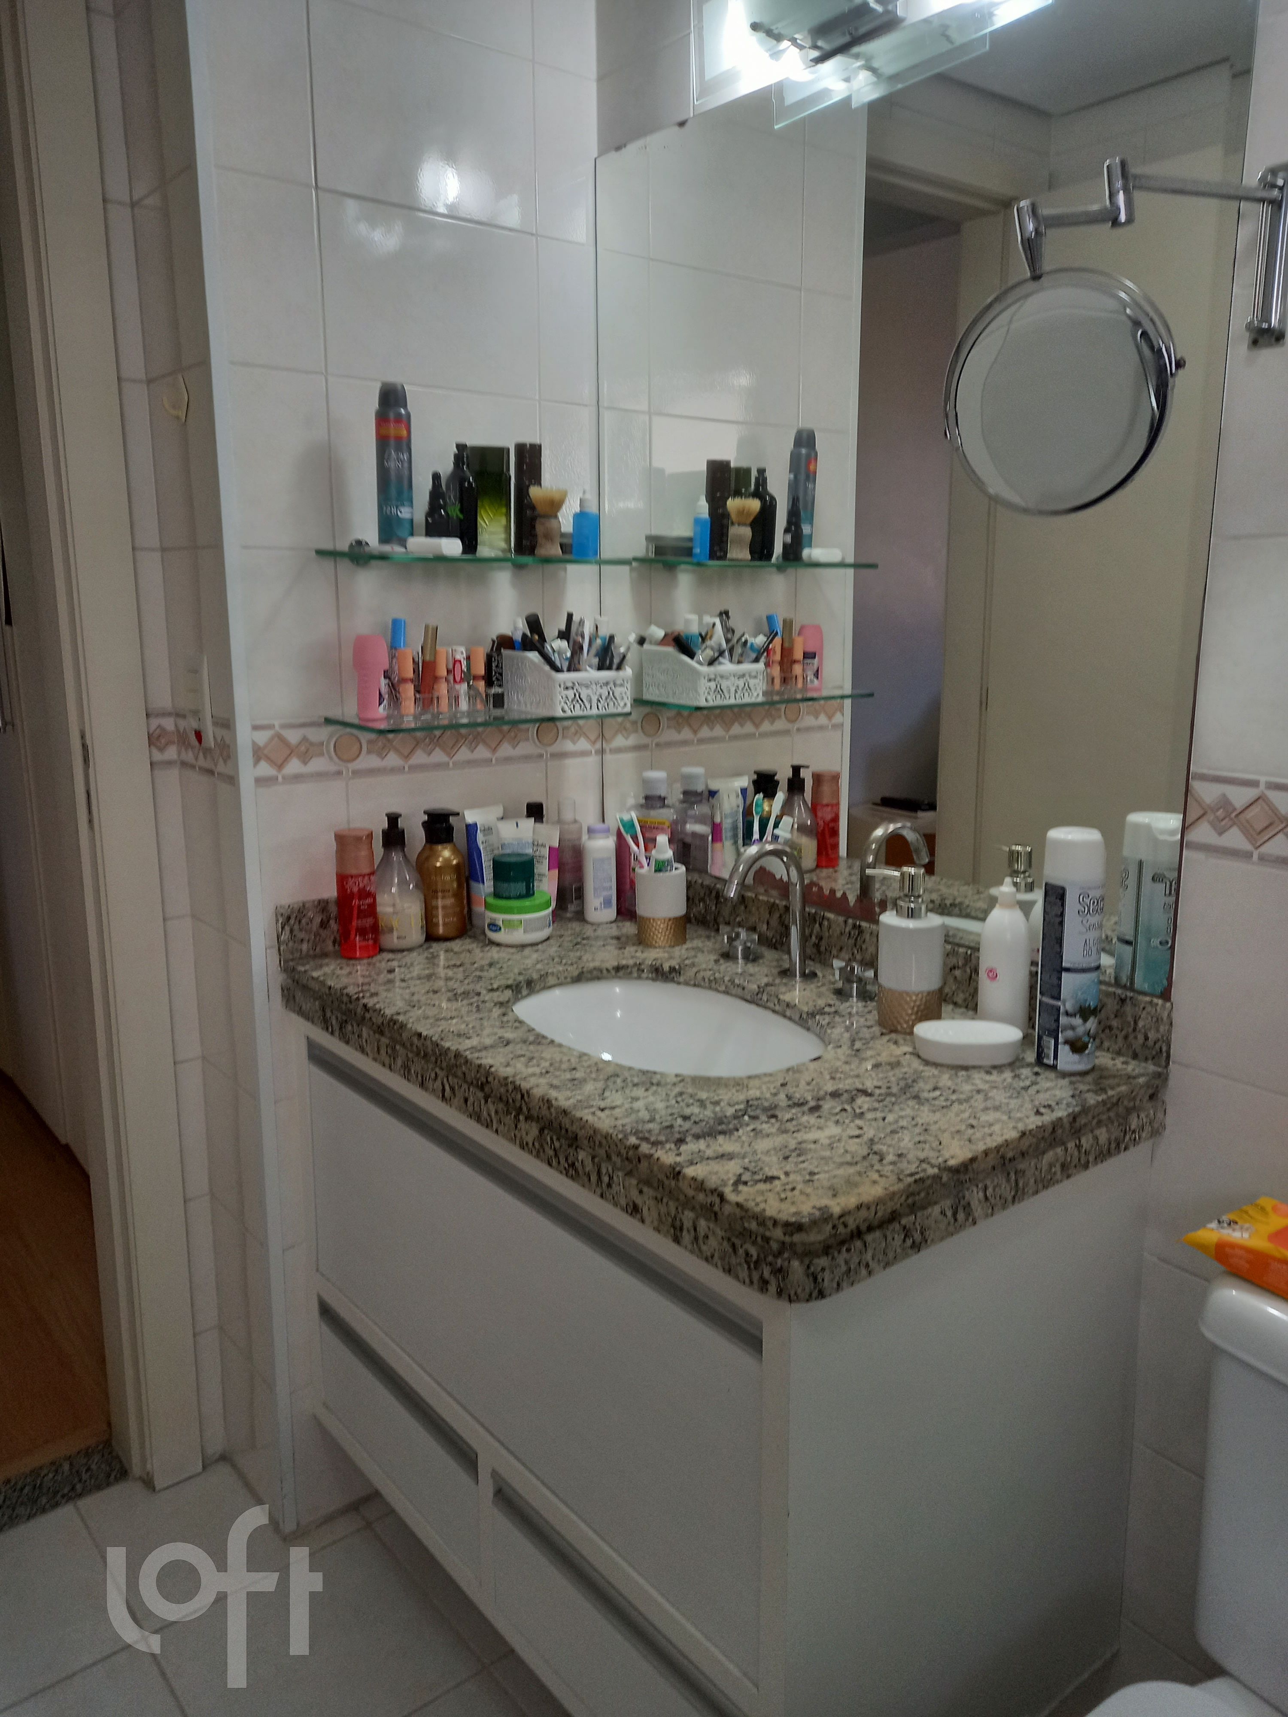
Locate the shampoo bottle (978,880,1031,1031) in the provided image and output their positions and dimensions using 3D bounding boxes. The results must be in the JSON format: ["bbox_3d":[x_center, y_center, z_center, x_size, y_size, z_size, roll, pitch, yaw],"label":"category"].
[{"bbox_3d":[0.364,0.098,1.249,0.049,0.166,0.049,-10,15,-40],"label":"shampoo bottle"}]

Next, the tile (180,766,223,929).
[{"bbox_3d":[-0.567,-0.013,1.609,0.010,0.204,0.131,-9,14,-38],"label":"tile"}]

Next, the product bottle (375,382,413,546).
[{"bbox_3d":[-0.297,-0.464,1.478,0.043,0.193,0.043,0,12,0],"label":"product bottle"}]

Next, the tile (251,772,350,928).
[{"bbox_3d":[-0.423,0.004,1.550,0.119,0.202,0.010,-9,15,-38],"label":"tile"}]

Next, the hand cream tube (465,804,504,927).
[{"bbox_3d":[-0.212,0.013,1.677,0.047,0.165,0.070,10,16,42],"label":"hand cream tube"}]

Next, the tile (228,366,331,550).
[{"bbox_3d":[-0.425,-0.470,1.464,0.116,0.204,0.010,-9,14,-38],"label":"tile"}]

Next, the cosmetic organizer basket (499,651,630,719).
[{"bbox_3d":[-0.102,-0.235,1.648,0.119,0.080,0.126,-9,14,-38],"label":"cosmetic organizer basket"}]

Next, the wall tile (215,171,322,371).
[{"bbox_3d":[-0.425,-0.664,1.413,0.119,0.203,0.010,-9,15,-38],"label":"wall tile"}]

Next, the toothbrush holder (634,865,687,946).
[{"bbox_3d":[0.023,0.061,1.615,0.065,0.097,0.065,0,11,1],"label":"toothbrush holder"}]

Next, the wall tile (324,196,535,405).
[{"bbox_3d":[-0.261,-0.692,1.544,0.304,0.203,0.010,-9,15,-38],"label":"wall tile"}]

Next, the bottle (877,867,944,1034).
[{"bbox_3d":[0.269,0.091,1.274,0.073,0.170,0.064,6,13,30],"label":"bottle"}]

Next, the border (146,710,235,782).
[{"bbox_3d":[-0.565,-0.141,1.546,0.042,0.074,0.202,-9,14,-38],"label":"border"}]

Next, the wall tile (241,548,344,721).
[{"bbox_3d":[-0.424,-0.267,1.495,0.119,0.207,0.010,-9,15,-38],"label":"wall tile"}]

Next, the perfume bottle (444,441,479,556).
[{"bbox_3d":[-0.224,-0.446,1.540,0.041,0.137,0.041,0,11,0],"label":"perfume bottle"}]

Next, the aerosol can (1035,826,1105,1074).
[{"bbox_3d":[0.402,0.084,1.167,0.053,0.226,0.053,0,12,0],"label":"aerosol can"}]

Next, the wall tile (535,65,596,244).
[{"bbox_3d":[-0.105,-0.923,1.634,0.095,0.204,0.010,-9,14,-38],"label":"wall tile"}]

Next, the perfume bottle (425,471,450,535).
[{"bbox_3d":[-0.248,-0.416,1.496,0.030,0.096,0.030,-2,11,-9],"label":"perfume bottle"}]

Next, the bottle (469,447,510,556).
[{"bbox_3d":[-0.193,-0.452,1.571,0.052,0.133,0.034,-2,12,-11],"label":"bottle"}]

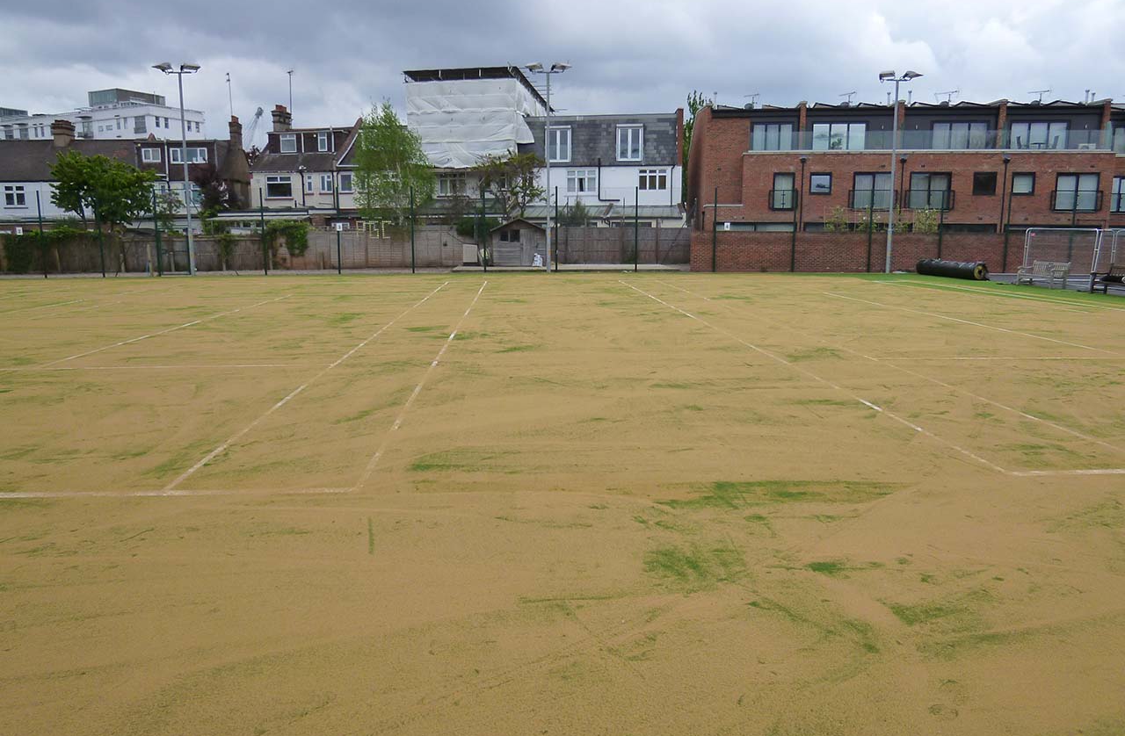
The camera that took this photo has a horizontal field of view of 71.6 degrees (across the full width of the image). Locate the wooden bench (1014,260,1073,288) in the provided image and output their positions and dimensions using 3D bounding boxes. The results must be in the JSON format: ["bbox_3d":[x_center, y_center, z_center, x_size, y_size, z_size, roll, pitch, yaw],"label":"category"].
[{"bbox_3d":[15.942,-3.167,25.890,0.620,0.900,1.750,-1,10,-3],"label":"wooden bench"}]

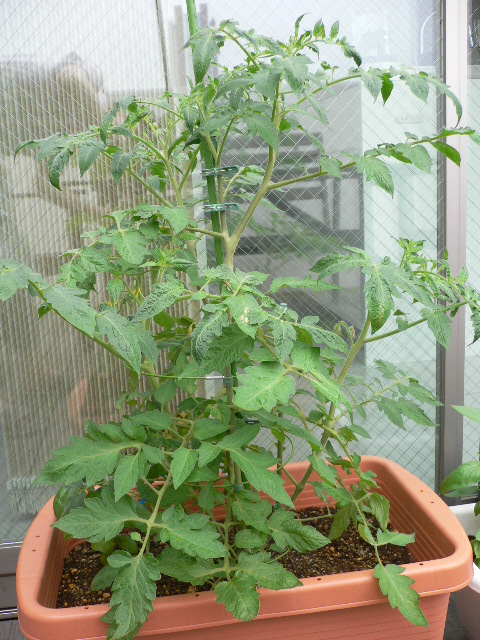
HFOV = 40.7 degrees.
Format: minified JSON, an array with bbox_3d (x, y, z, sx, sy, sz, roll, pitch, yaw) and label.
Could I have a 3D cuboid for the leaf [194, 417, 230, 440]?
[{"bbox_3d":[-0.039,0.154,0.912,0.053,0.029,0.014,-13,-30,5],"label":"leaf"}]

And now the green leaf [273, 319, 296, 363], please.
[{"bbox_3d":[0.063,0.029,0.910,0.035,0.063,0.014,0,-19,5],"label":"green leaf"}]

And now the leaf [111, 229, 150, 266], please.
[{"bbox_3d":[-0.161,-0.108,0.950,0.046,0.069,0.014,-19,-27,-16],"label":"leaf"}]

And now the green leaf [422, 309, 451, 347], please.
[{"bbox_3d":[0.298,0.013,0.965,0.037,0.068,0.018,-17,-23,8],"label":"green leaf"}]

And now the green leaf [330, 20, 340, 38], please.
[{"bbox_3d":[0.140,-0.426,0.950,0.012,0.028,0.005,21,0,-28],"label":"green leaf"}]

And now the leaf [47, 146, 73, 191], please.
[{"bbox_3d":[-0.264,-0.221,0.945,0.030,0.064,0.020,8,-9,15],"label":"leaf"}]

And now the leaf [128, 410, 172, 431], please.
[{"bbox_3d":[-0.126,0.142,0.902,0.060,0.012,0.036,2,37,3],"label":"leaf"}]

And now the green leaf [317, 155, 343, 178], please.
[{"bbox_3d":[0.127,-0.210,0.892,0.025,0.046,0.009,-26,-24,-12],"label":"green leaf"}]

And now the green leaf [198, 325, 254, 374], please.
[{"bbox_3d":[-0.023,0.043,0.912,0.107,0.046,0.024,-35,-20,-8],"label":"green leaf"}]

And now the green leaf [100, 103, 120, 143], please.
[{"bbox_3d":[-0.190,-0.290,0.950,0.012,0.065,0.023,24,-17,-39],"label":"green leaf"}]

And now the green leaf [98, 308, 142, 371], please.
[{"bbox_3d":[-0.158,0.029,0.875,0.040,0.110,0.016,-29,-23,-21],"label":"green leaf"}]

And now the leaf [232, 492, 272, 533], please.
[{"bbox_3d":[0.024,0.270,0.905,0.068,0.013,0.050,39,58,21],"label":"leaf"}]

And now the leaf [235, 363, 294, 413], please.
[{"bbox_3d":[0.033,0.091,0.875,0.087,0.051,0.025,-30,-23,-13],"label":"leaf"}]

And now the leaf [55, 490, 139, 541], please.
[{"bbox_3d":[-0.189,0.257,0.850,0.108,0.022,0.078,-1,47,-11],"label":"leaf"}]

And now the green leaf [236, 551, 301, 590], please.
[{"bbox_3d":[0.039,0.325,0.832,0.086,0.015,0.049,14,41,7],"label":"green leaf"}]

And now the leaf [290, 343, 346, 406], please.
[{"bbox_3d":[0.106,0.071,0.836,0.049,0.018,0.109,-22,57,-32],"label":"leaf"}]

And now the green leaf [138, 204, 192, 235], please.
[{"bbox_3d":[-0.109,-0.144,0.925,0.072,0.036,0.040,-3,10,0],"label":"green leaf"}]

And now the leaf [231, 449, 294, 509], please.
[{"bbox_3d":[0.031,0.212,0.872,0.115,0.027,0.040,38,52,21],"label":"leaf"}]

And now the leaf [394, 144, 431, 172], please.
[{"bbox_3d":[0.253,-0.235,0.928,0.057,0.034,0.018,40,-12,11],"label":"leaf"}]

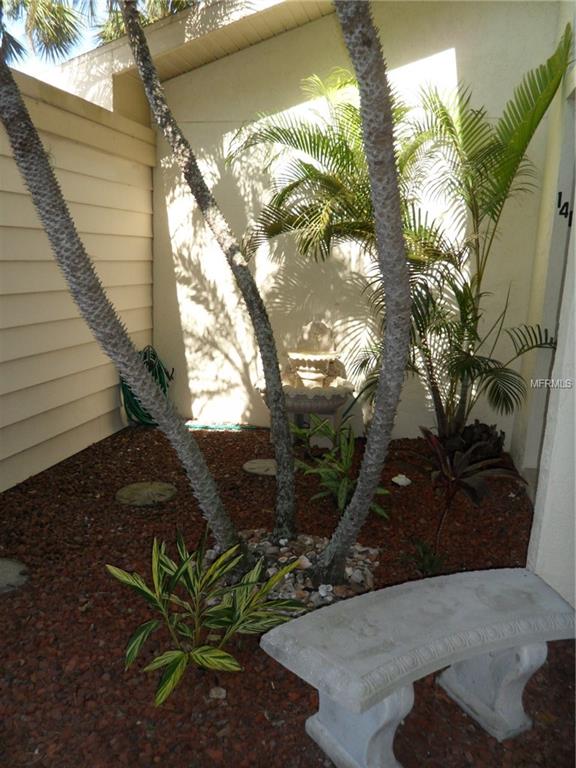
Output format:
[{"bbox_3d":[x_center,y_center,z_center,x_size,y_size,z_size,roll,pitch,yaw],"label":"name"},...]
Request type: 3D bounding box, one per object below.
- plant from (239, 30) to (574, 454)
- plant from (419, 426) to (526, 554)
[{"bbox_3d":[0.746,-0.780,4.124,2.300,3.000,1.600,5,12,14],"label":"plant"},{"bbox_3d":[1.014,0.616,3.224,0.600,0.660,0.550,5,12,14],"label":"plant"}]

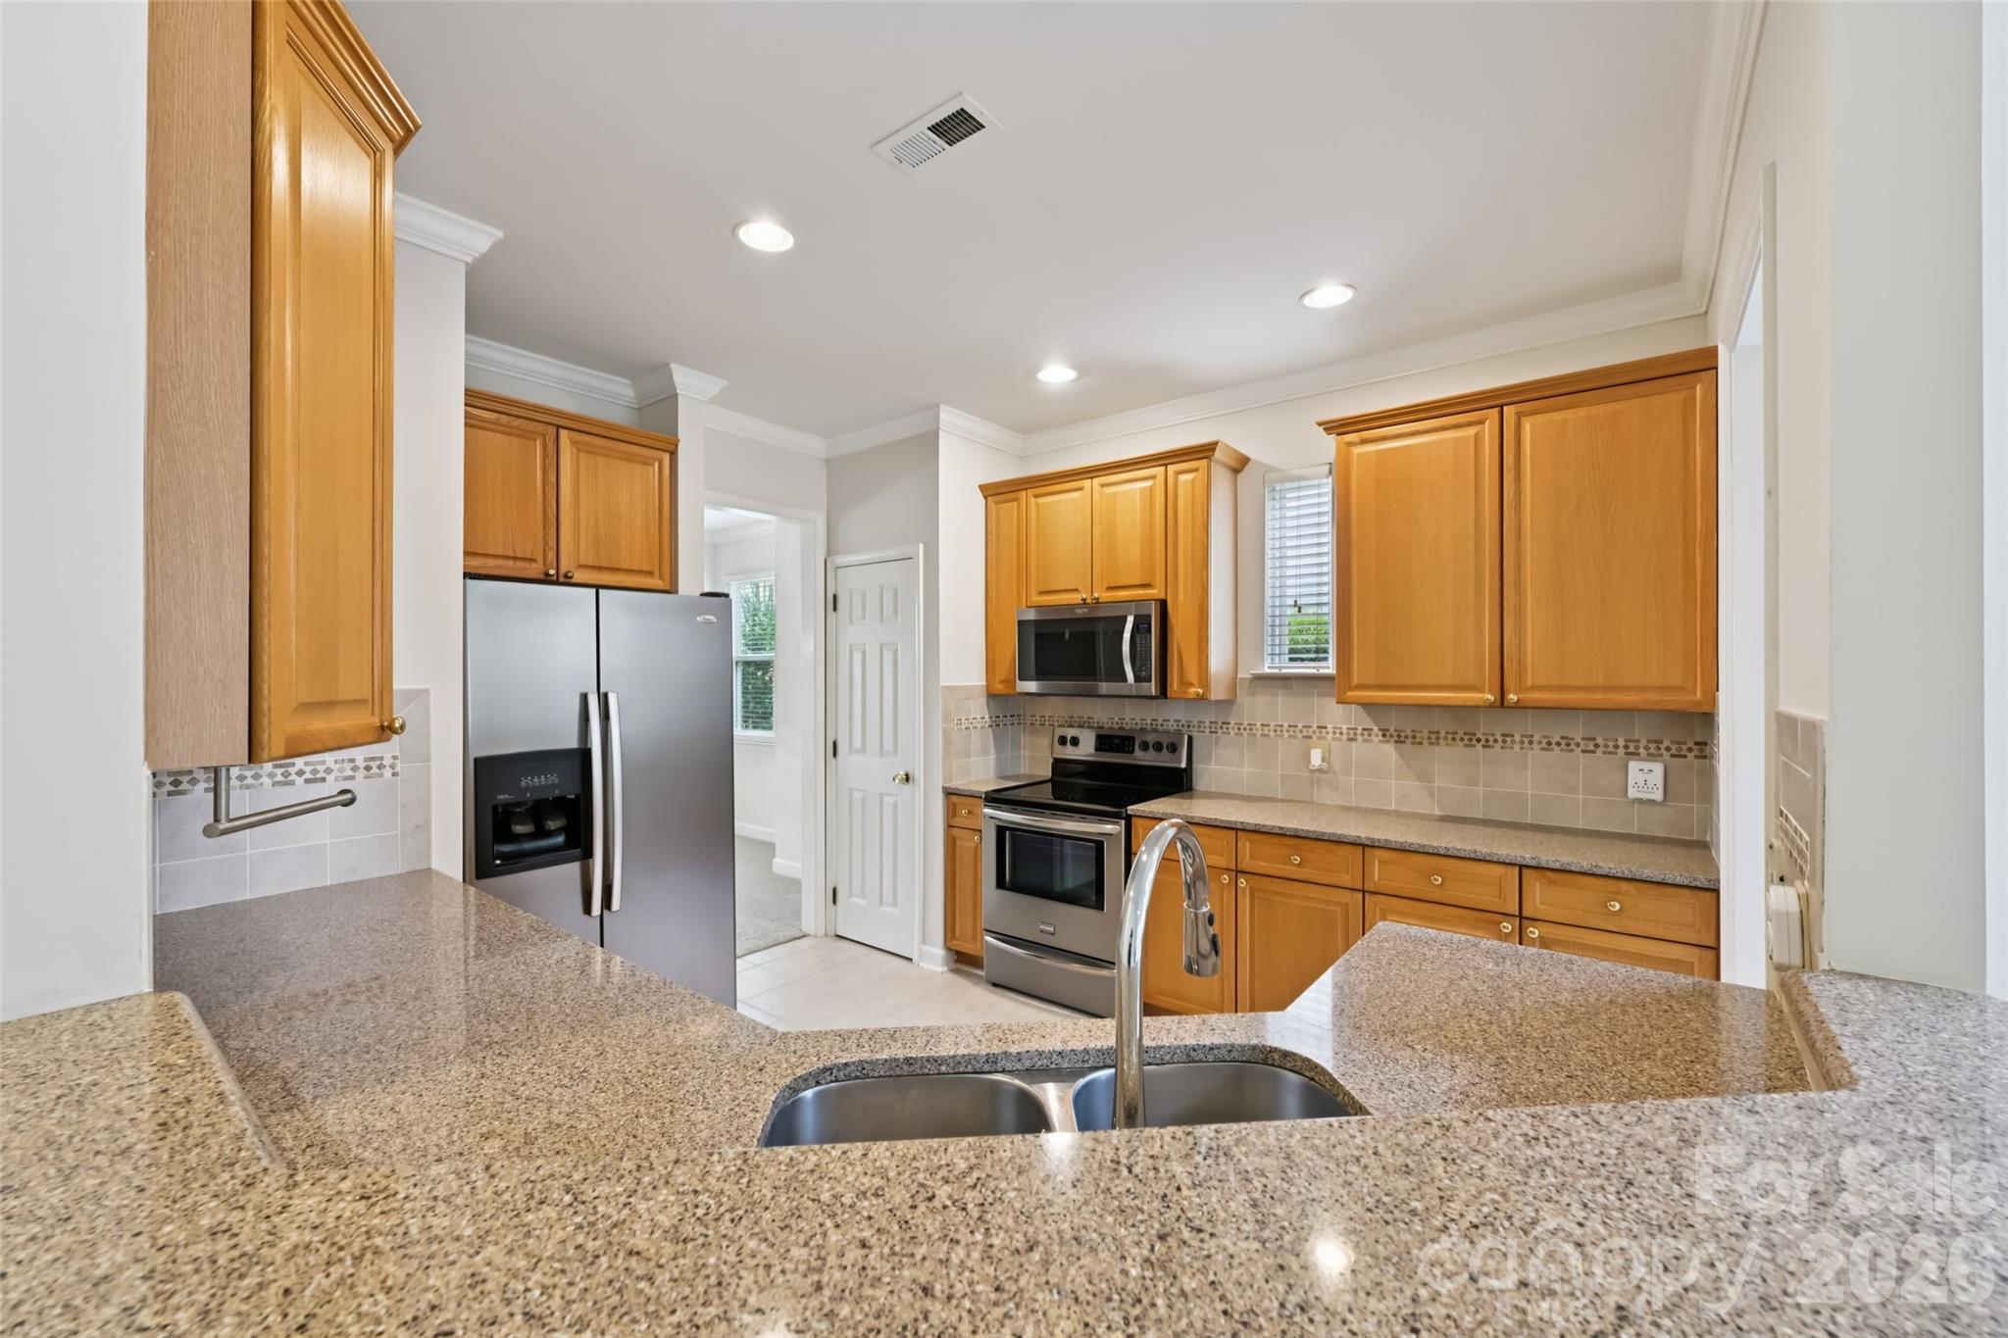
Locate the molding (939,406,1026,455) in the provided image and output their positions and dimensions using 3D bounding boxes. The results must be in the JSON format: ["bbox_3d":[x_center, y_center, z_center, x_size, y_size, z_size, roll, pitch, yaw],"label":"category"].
[{"bbox_3d":[-0.091,-1.223,4.047,0.080,0.093,0.708,0,0,38],"label":"molding"}]

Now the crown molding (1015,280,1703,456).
[{"bbox_3d":[1.204,-1.238,3.472,2.855,0.097,0.075,0,0,39],"label":"crown molding"}]

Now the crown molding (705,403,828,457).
[{"bbox_3d":[-1.230,-1.222,4.001,0.081,0.093,0.887,0,0,38],"label":"crown molding"}]

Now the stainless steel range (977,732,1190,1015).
[{"bbox_3d":[0.388,0.902,3.660,0.756,1.177,0.683,0,0,38],"label":"stainless steel range"}]

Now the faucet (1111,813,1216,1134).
[{"bbox_3d":[0.162,0.358,0.790,0.065,0.415,0.247,0,0,31],"label":"faucet"}]

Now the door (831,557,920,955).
[{"bbox_3d":[-0.691,0.457,4.178,0.600,2.042,0.045,0,0,39],"label":"door"}]

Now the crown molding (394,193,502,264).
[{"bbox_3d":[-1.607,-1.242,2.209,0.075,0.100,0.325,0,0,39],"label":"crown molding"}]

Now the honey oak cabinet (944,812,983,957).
[{"bbox_3d":[0.006,1.054,4.062,0.235,0.870,0.635,0,0,39],"label":"honey oak cabinet"}]

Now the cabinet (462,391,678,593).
[{"bbox_3d":[-1.809,-0.646,3.078,0.415,0.631,0.935,0,0,39],"label":"cabinet"}]

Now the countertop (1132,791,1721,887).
[{"bbox_3d":[1.422,0.591,2.902,1.820,0.035,0.633,0,0,38],"label":"countertop"}]

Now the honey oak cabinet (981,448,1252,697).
[{"bbox_3d":[0.504,-0.409,3.836,1.303,1.096,0.375,0,0,39],"label":"honey oak cabinet"}]

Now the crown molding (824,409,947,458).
[{"bbox_3d":[-0.654,-1.233,4.093,0.955,0.098,0.075,0,0,39],"label":"crown molding"}]

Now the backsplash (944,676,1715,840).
[{"bbox_3d":[1.014,0.309,3.206,2.838,0.530,0.658,0,0,38],"label":"backsplash"}]

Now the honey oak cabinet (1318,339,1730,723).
[{"bbox_3d":[1.768,-0.407,2.797,1.143,1.081,0.379,0,0,38],"label":"honey oak cabinet"}]

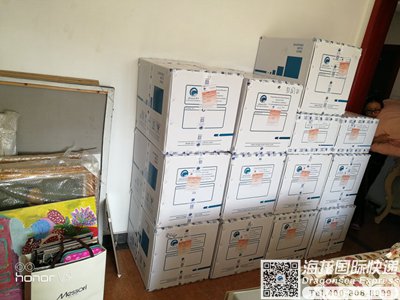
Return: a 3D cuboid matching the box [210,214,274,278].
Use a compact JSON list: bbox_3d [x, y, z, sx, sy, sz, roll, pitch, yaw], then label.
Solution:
[{"bbox_3d":[0.196,0.631,2.602,0.470,0.480,0.605,0,18,-27],"label":"box"}]

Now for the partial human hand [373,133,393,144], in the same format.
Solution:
[{"bbox_3d":[1.831,-0.115,3.130,0.170,0.100,0.080,6,16,-8],"label":"partial human hand"}]

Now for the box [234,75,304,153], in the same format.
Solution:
[{"bbox_3d":[0.336,-0.299,2.349,0.470,0.480,0.605,0,18,-27],"label":"box"}]

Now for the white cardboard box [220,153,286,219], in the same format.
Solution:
[{"bbox_3d":[0.258,0.165,2.473,0.470,0.480,0.605,0,18,-27],"label":"white cardboard box"}]

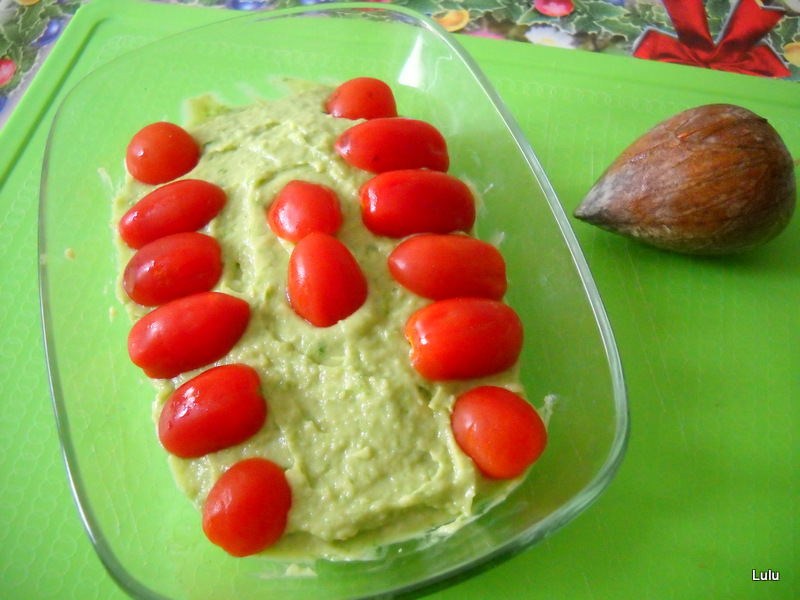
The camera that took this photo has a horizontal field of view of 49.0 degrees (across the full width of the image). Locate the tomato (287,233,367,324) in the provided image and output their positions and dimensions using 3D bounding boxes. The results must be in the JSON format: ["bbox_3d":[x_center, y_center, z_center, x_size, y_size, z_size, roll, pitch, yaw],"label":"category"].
[{"bbox_3d":[-0.021,-0.009,0.248,0.023,0.013,0.030,-7,56,-4],"label":"tomato"}]

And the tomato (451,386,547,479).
[{"bbox_3d":[0.026,0.031,0.223,0.024,0.015,0.024,0,56,0],"label":"tomato"}]

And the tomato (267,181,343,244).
[{"bbox_3d":[-0.029,-0.028,0.263,0.022,0.013,0.021,0,56,0],"label":"tomato"}]

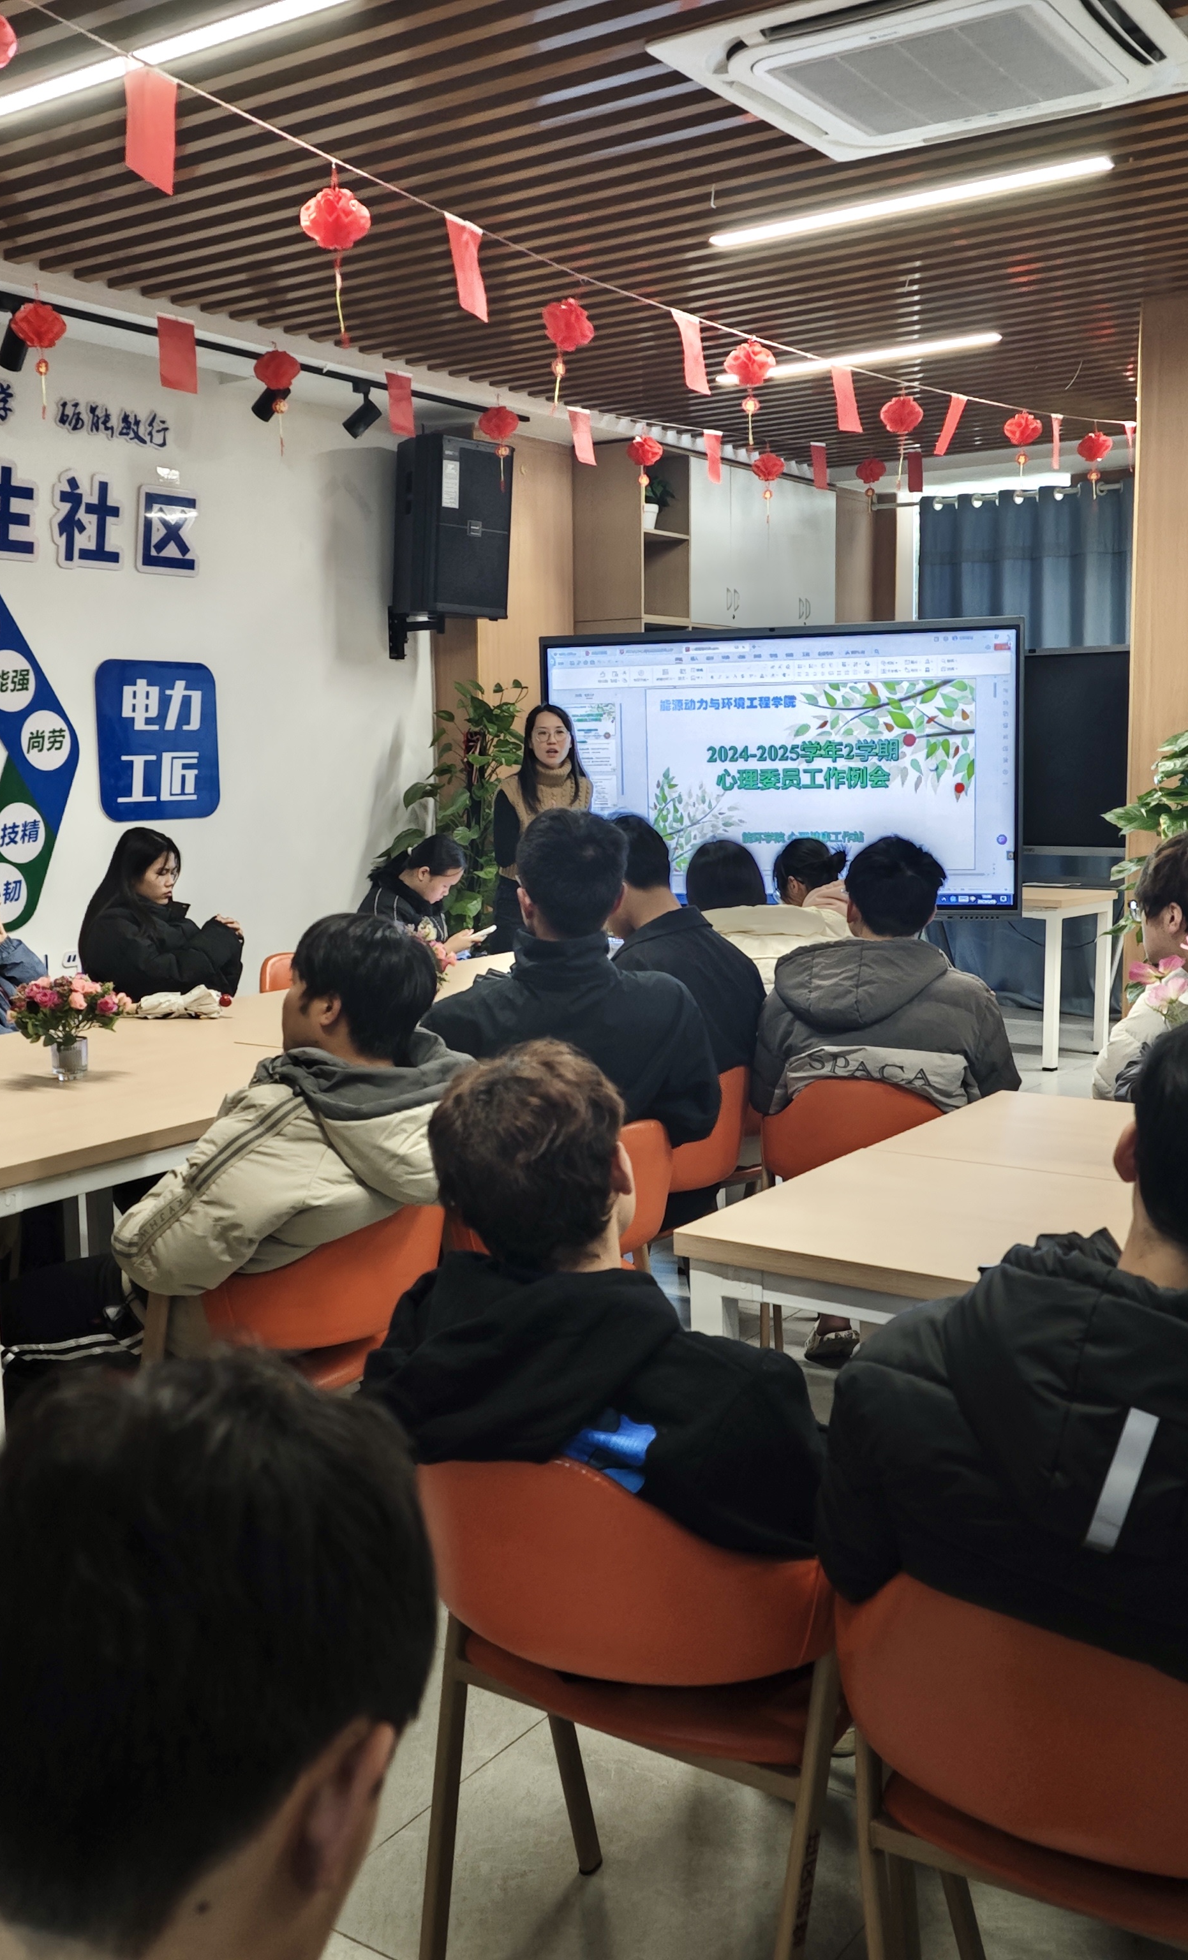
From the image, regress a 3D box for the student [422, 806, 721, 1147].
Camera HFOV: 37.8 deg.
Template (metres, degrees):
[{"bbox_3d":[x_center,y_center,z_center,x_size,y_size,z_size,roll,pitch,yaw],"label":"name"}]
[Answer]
[{"bbox_3d":[0.011,0.320,3.363,0.520,1.310,0.780,0,7,5],"label":"student"}]

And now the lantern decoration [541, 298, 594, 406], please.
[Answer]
[{"bbox_3d":[-0.076,-1.883,5.200,0.160,0.320,0.160,-1,7,0],"label":"lantern decoration"}]

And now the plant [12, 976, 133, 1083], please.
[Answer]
[{"bbox_3d":[-1.087,0.097,3.655,0.250,0.225,0.240,-3,8,-17],"label":"plant"}]

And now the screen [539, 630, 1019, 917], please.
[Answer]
[{"bbox_3d":[0.746,-0.843,7.090,1.960,1.155,0.100,1,8,15],"label":"screen"}]

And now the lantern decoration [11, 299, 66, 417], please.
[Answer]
[{"bbox_3d":[-1.423,-1.593,4.450,0.140,0.295,0.140,4,9,33],"label":"lantern decoration"}]

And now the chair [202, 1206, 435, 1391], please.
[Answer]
[{"bbox_3d":[-0.485,0.690,2.782,0.540,0.770,0.550,5,9,40],"label":"chair"}]

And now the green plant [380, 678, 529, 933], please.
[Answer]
[{"bbox_3d":[-0.502,-0.310,6.841,0.700,1.750,0.700,4,9,34],"label":"green plant"}]

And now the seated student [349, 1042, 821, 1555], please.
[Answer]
[{"bbox_3d":[0.127,0.608,1.930,0.550,1.130,0.780,4,9,33],"label":"seated student"}]

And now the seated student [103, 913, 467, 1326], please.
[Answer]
[{"bbox_3d":[-0.529,0.475,2.857,0.820,1.180,0.540,5,9,41],"label":"seated student"}]

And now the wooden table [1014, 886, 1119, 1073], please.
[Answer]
[{"bbox_3d":[1.690,-0.018,7.947,1.200,0.750,0.600,4,9,33],"label":"wooden table"}]

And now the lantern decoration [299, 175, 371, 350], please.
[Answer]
[{"bbox_3d":[-0.598,-1.669,4.020,0.165,0.400,0.165,0,7,8],"label":"lantern decoration"}]

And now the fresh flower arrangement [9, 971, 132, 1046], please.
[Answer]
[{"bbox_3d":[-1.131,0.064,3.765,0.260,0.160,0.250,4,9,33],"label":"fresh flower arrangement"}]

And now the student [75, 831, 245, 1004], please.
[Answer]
[{"bbox_3d":[-1.184,0.188,5.010,0.760,1.240,0.480,1,7,16],"label":"student"}]

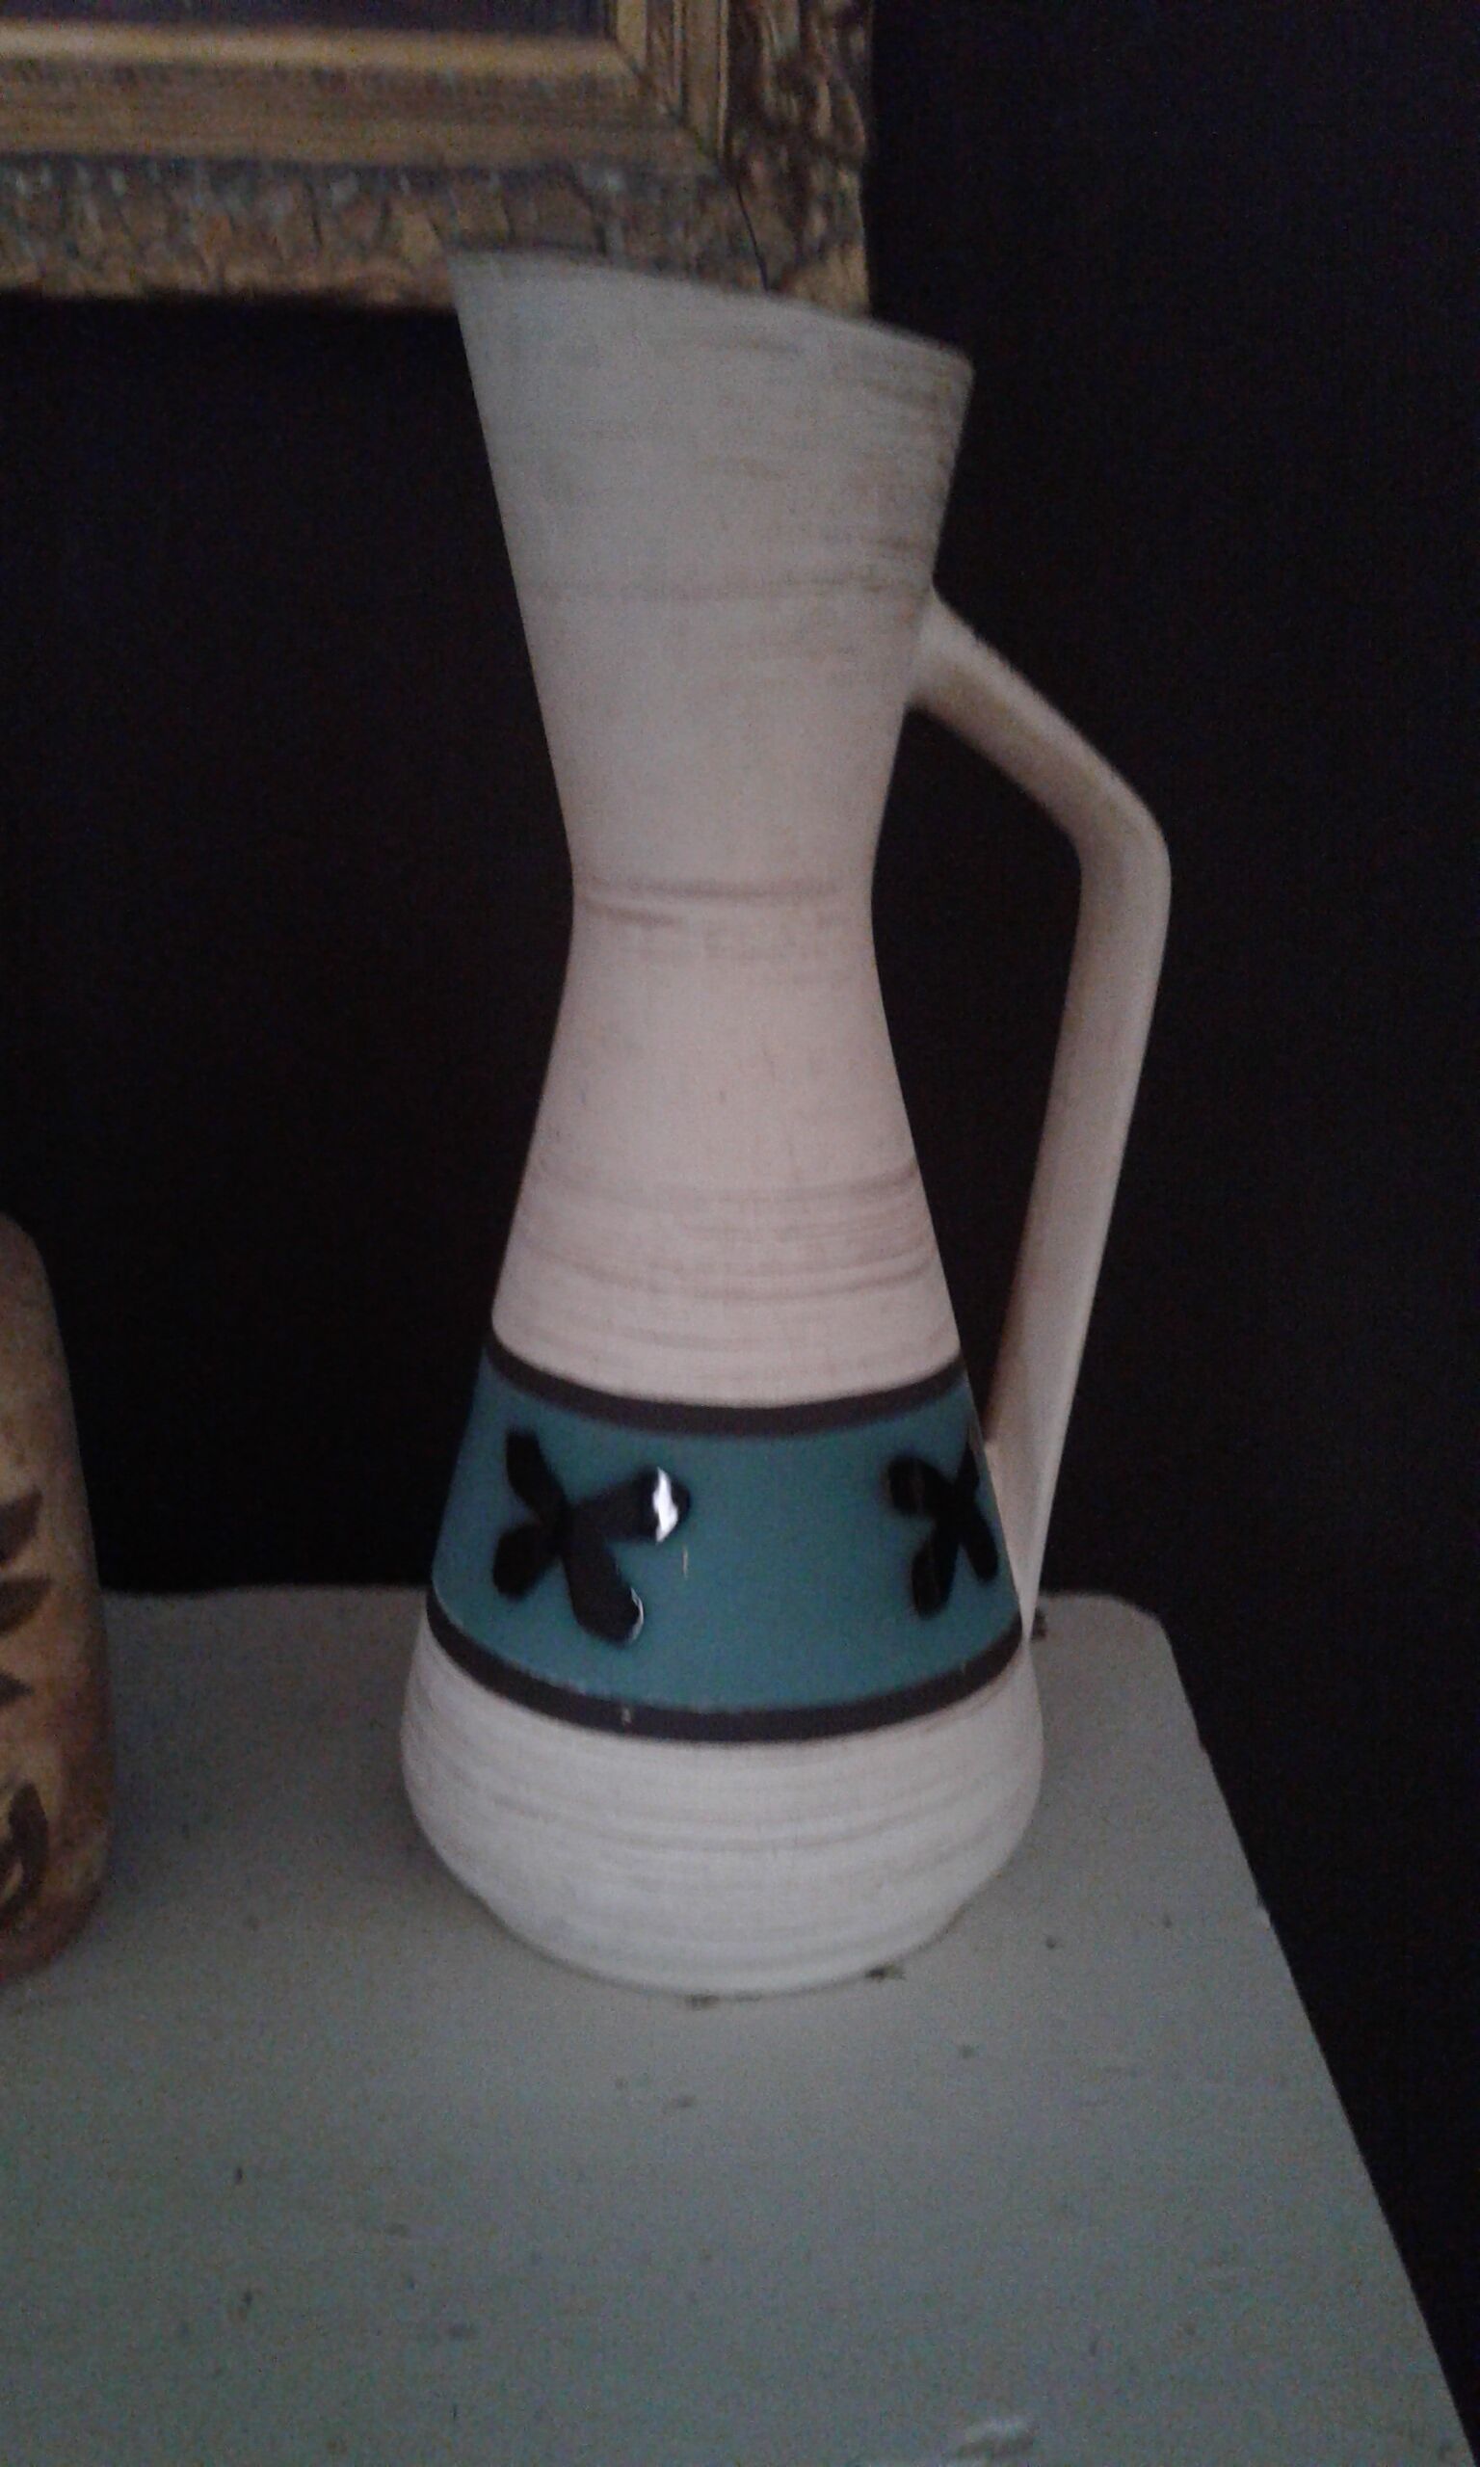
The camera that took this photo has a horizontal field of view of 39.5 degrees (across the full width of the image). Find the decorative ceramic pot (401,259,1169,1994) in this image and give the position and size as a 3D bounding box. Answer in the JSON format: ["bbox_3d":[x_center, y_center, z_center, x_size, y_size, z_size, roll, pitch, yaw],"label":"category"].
[{"bbox_3d":[0.006,-0.018,0.397,0.153,0.307,0.132,-4,19,-11],"label":"decorative ceramic pot"}]

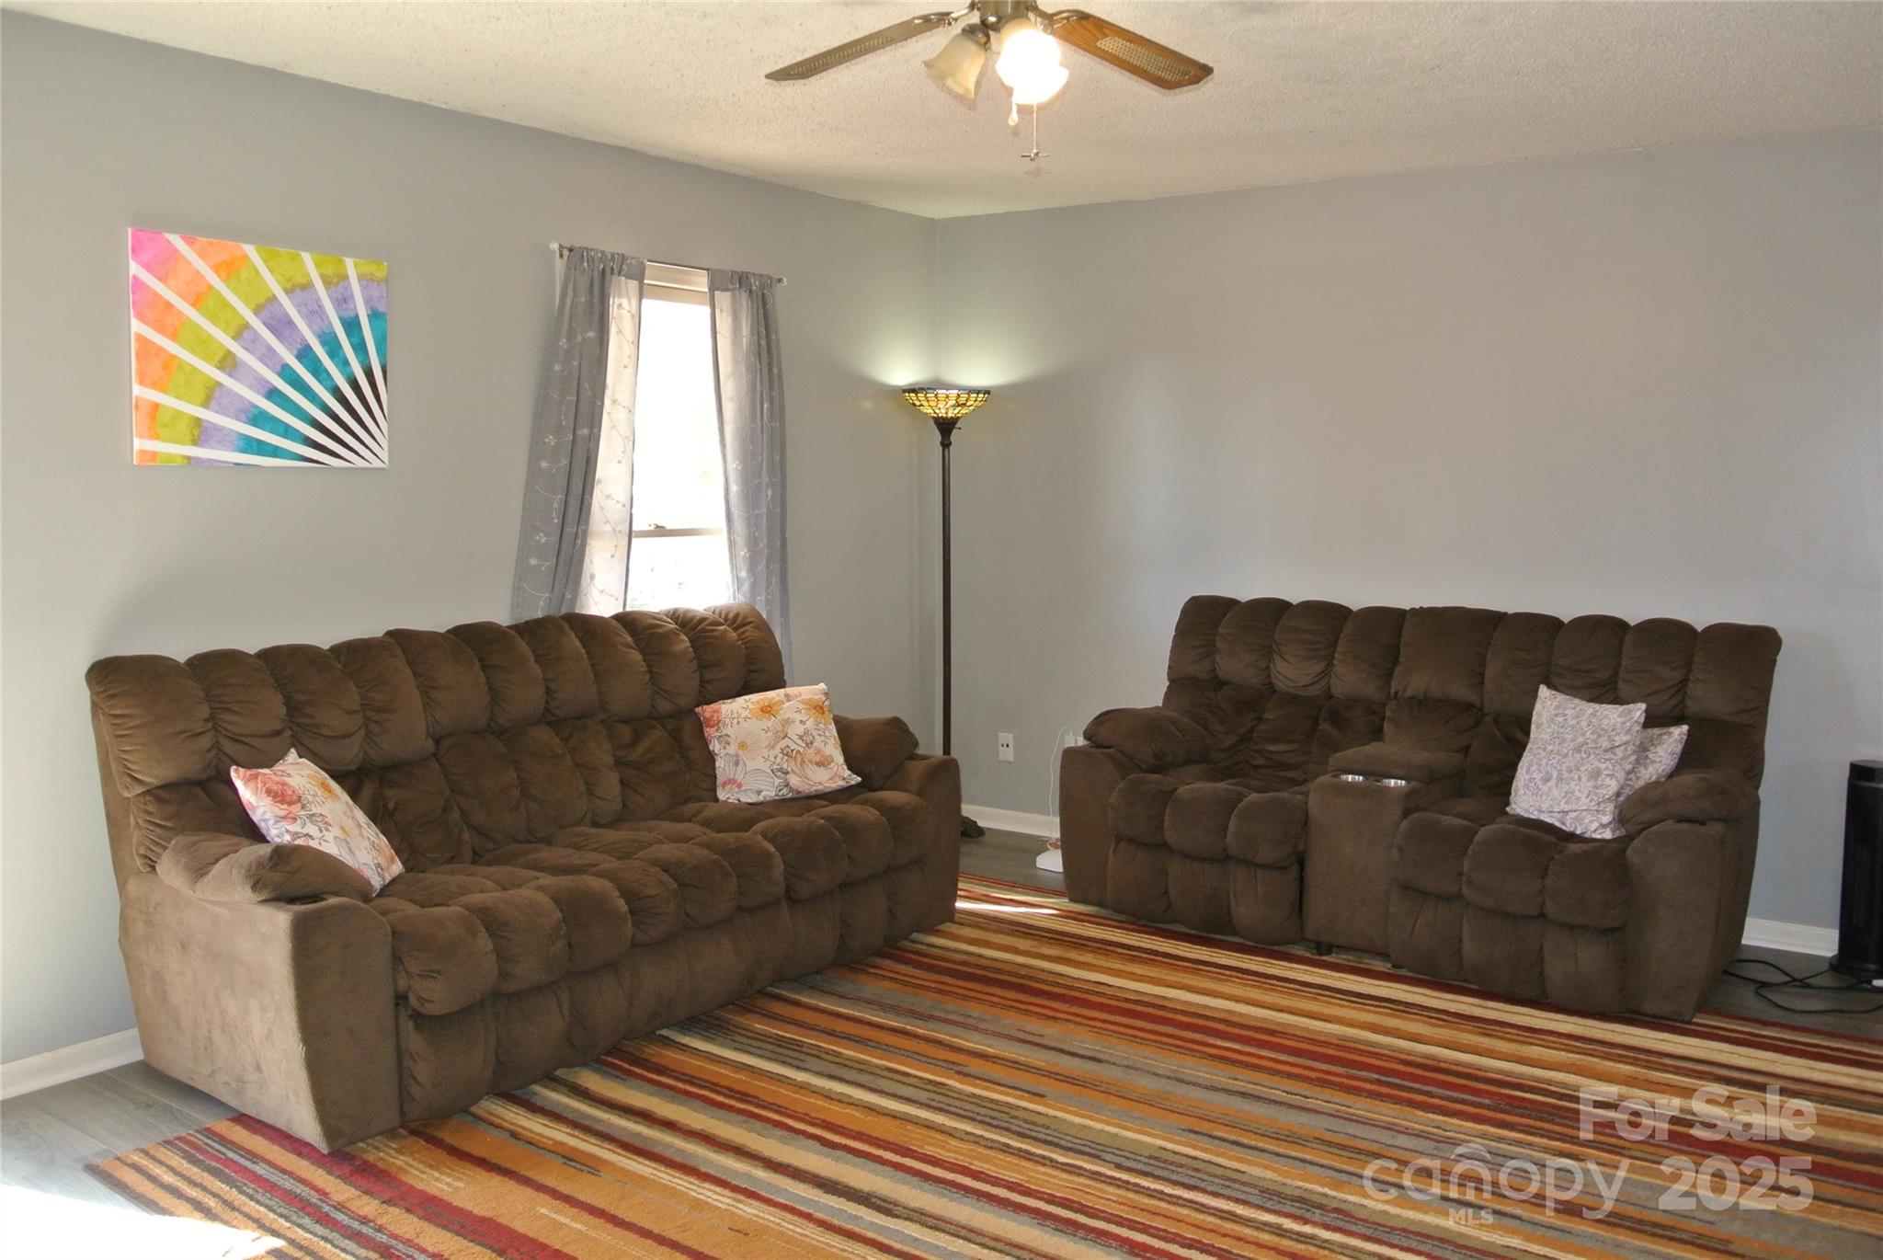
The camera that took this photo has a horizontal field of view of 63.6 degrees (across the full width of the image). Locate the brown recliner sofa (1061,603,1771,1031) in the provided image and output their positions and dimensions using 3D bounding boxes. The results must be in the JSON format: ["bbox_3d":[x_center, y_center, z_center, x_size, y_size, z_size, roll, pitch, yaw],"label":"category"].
[{"bbox_3d":[1.427,0.446,4.709,1.980,0.990,0.900,5,8,37],"label":"brown recliner sofa"}]

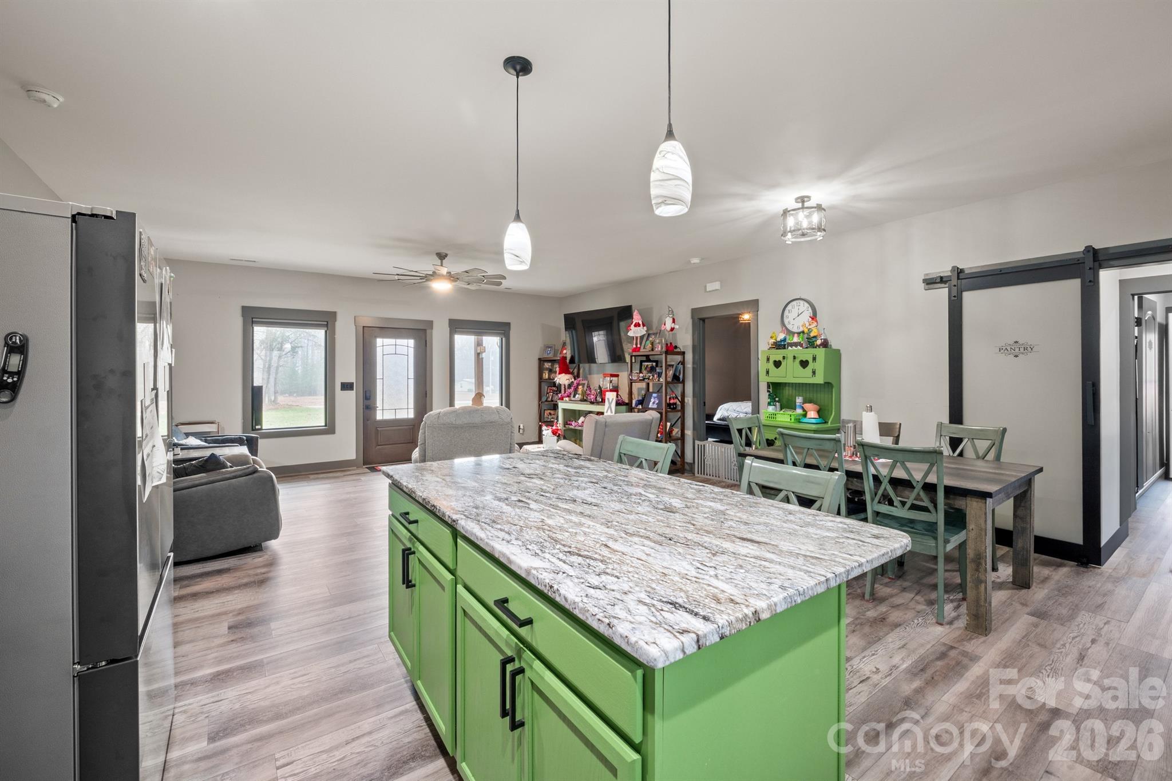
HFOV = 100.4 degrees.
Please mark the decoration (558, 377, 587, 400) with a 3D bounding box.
[{"bbox_3d":[-0.223,-0.031,8.200,0.500,0.400,0.200,1,2,45],"label":"decoration"}]

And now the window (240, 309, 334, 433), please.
[{"bbox_3d":[-3.971,-0.237,6.583,1.080,1.710,0.100,-1,2,-37],"label":"window"}]

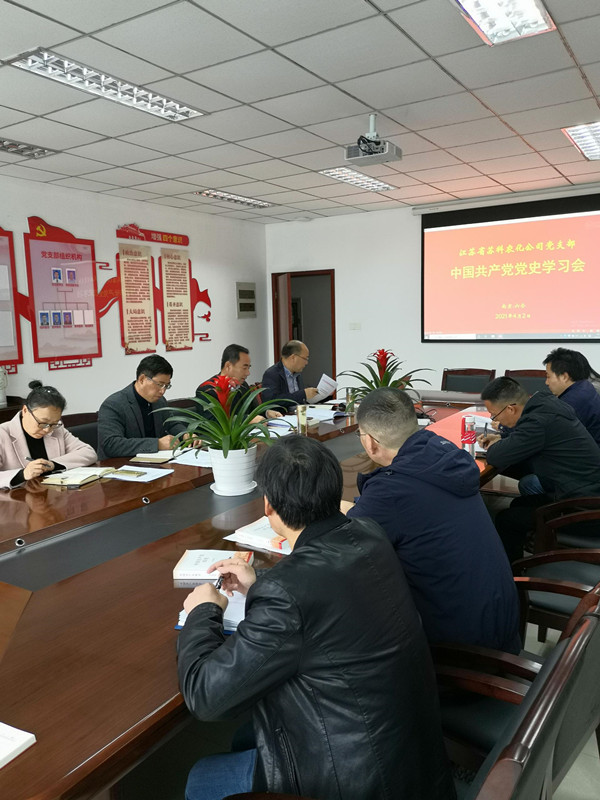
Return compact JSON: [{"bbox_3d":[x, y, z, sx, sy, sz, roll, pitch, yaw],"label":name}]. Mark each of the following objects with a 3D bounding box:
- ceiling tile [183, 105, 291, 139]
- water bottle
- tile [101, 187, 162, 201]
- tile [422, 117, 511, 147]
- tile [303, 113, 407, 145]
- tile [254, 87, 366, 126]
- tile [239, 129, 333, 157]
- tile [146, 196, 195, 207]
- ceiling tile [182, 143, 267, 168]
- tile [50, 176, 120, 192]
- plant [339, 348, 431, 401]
[{"bbox_3d":[-0.421,-1.873,4.234,0.600,0.020,0.600,3,9,32],"label":"ceiling tile"},{"bbox_3d":[0.832,0.189,3.068,0.070,0.218,0.070,3,9,32],"label":"water bottle"},{"bbox_3d":[-1.712,-2.154,6.481,0.396,0.020,0.600,4,9,32],"label":"tile"},{"bbox_3d":[1.237,-1.975,4.622,0.595,0.020,0.595,3,9,32],"label":"tile"},{"bbox_3d":[0.407,-1.926,4.427,0.600,0.020,0.600,4,9,32],"label":"tile"},{"bbox_3d":[0.084,-1.843,3.914,0.600,0.020,0.600,3,9,32],"label":"tile"},{"bbox_3d":[-0.095,-1.950,4.737,0.595,0.020,0.595,3,9,32],"label":"tile"},{"bbox_3d":[-1.389,-2.231,6.981,0.396,0.020,0.600,4,9,32],"label":"tile"},{"bbox_3d":[-0.603,-1.982,5.067,0.600,0.020,0.600,3,9,32],"label":"ceiling tile"},{"bbox_3d":[-2.040,-2.064,5.981,0.391,0.020,0.595,3,9,32],"label":"tile"},{"bbox_3d":[0.529,-0.065,3.977,0.600,0.510,0.600,3,9,32],"label":"plant"}]

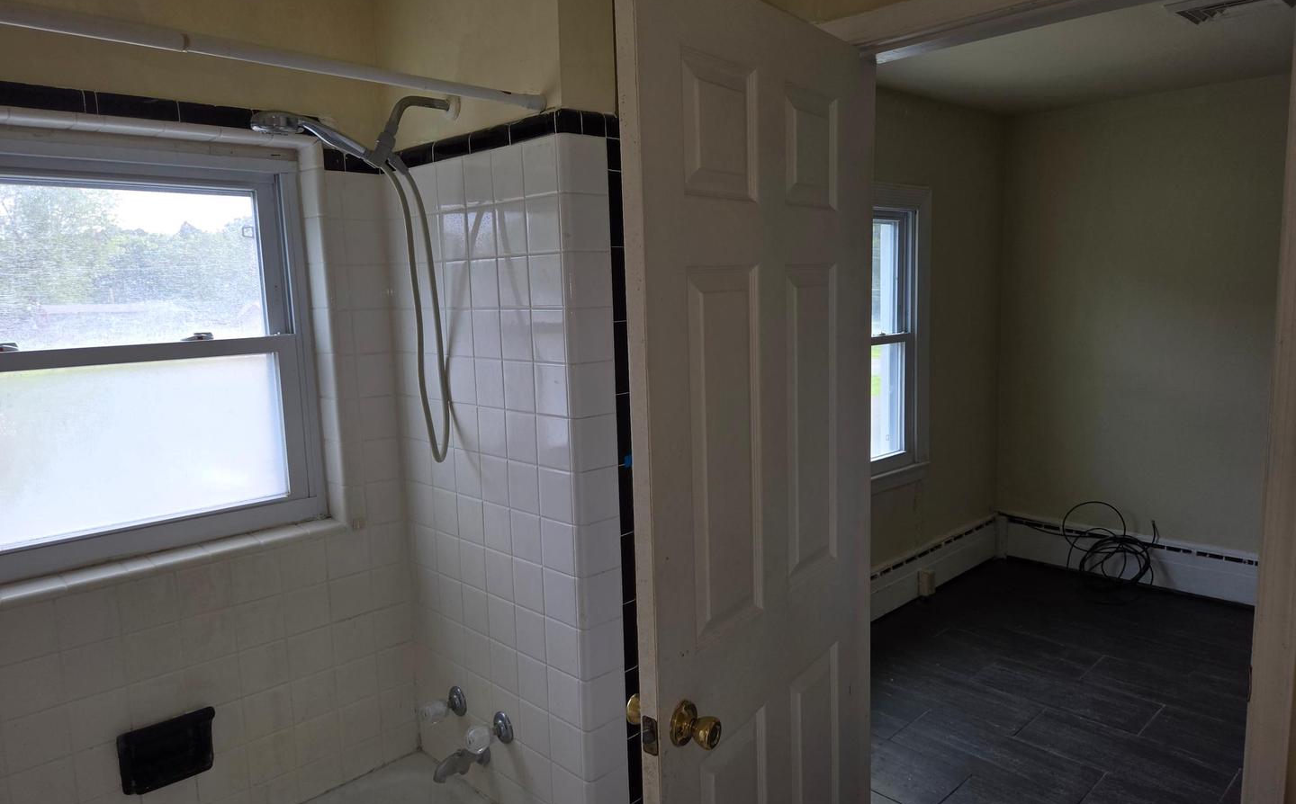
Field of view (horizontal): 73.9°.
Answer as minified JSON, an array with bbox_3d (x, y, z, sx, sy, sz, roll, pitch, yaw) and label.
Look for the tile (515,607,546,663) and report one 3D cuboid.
[{"bbox_3d":[-0.252,0.505,1.875,0.009,0.108,0.108,-9,10,-43],"label":"tile"}]

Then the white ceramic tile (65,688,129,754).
[{"bbox_3d":[-1.119,0.649,1.760,0.107,0.107,0.009,-9,10,-43],"label":"white ceramic tile"}]

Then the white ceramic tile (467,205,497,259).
[{"bbox_3d":[-0.359,-0.370,1.875,0.009,0.108,0.108,-9,10,-43],"label":"white ceramic tile"}]

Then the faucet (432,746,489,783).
[{"bbox_3d":[-0.445,0.860,2.054,0.135,0.058,0.052,-9,10,-43],"label":"faucet"}]

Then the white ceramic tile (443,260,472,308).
[{"bbox_3d":[-0.433,-0.267,1.969,0.009,0.109,0.109,-9,10,-43],"label":"white ceramic tile"}]

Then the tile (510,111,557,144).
[{"bbox_3d":[-0.225,-0.540,1.703,0.012,0.043,0.149,-9,10,-43],"label":"tile"}]

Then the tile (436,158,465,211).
[{"bbox_3d":[-0.439,-0.487,1.940,0.009,0.108,0.108,-9,10,-43],"label":"tile"}]

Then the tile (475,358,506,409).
[{"bbox_3d":[-0.344,-0.041,1.886,0.009,0.108,0.108,-9,10,-43],"label":"tile"}]

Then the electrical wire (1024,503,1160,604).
[{"bbox_3d":[2.244,0.743,4.410,0.328,0.390,0.577,-9,10,-43],"label":"electrical wire"}]

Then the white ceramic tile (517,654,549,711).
[{"bbox_3d":[-0.252,0.624,1.921,0.009,0.109,0.109,-9,10,-43],"label":"white ceramic tile"}]

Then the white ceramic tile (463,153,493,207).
[{"bbox_3d":[-0.357,-0.472,1.831,0.009,0.108,0.108,-9,10,-43],"label":"white ceramic tile"}]

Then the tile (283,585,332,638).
[{"bbox_3d":[-0.835,0.507,2.106,0.109,0.109,0.009,-9,10,-43],"label":"tile"}]

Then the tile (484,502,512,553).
[{"bbox_3d":[-0.334,0.282,1.927,0.009,0.108,0.108,-9,10,-43],"label":"tile"}]

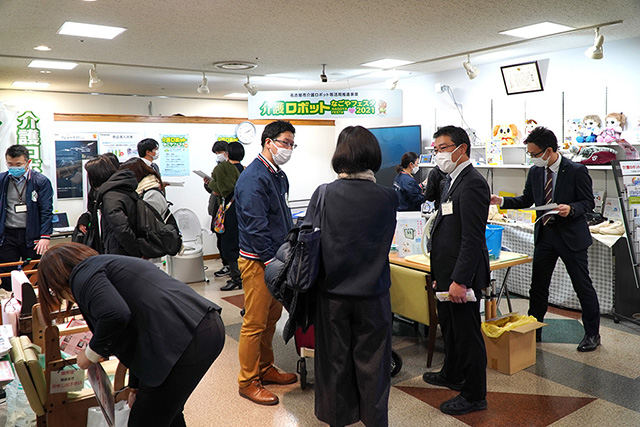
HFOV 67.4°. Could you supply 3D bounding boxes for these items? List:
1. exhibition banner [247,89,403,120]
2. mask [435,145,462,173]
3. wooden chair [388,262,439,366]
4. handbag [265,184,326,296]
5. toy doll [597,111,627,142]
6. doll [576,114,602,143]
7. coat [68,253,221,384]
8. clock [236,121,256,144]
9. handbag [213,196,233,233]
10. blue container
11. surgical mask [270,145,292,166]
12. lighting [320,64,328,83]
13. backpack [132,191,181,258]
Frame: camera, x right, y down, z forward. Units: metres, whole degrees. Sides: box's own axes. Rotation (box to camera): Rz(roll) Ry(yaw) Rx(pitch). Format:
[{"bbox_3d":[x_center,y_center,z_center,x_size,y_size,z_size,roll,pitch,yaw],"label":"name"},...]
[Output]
[{"bbox_3d":[0.080,-1.494,6.600,2.110,0.385,0.020,0,7,2],"label":"exhibition banner"},{"bbox_3d":[0.709,-0.304,2.700,0.120,0.155,0.140,-4,7,-28],"label":"mask"},{"bbox_3d":[0.790,0.630,3.620,0.560,0.760,0.540,-4,6,-37],"label":"wooden chair"},{"bbox_3d":[-0.102,0.141,2.500,0.170,0.520,0.300,-3,6,-32],"label":"handbag"},{"bbox_3d":[2.890,-0.848,4.760,0.230,0.300,0.240,-4,6,-39],"label":"toy doll"},{"bbox_3d":[2.768,-0.873,4.932,0.210,0.280,0.185,-7,9,-37],"label":"doll"},{"bbox_3d":[-0.708,0.414,1.970,0.550,0.390,0.430,33,3,-2],"label":"coat"},{"bbox_3d":[-1.147,-1.263,7.514,0.340,0.340,0.050,-7,9,-37],"label":"clock"},{"bbox_3d":[-1.047,0.016,5.180,0.220,0.370,0.140,3,6,30],"label":"handbag"},{"bbox_3d":[1.292,0.222,3.680,0.260,0.250,0.260,0,5,0],"label":"blue container"},{"bbox_3d":[-0.239,-0.357,2.980,0.110,0.130,0.150,3,6,35],"label":"surgical mask"},{"bbox_3d":[0.055,-1.699,5.834,0.085,0.210,0.110,1,7,18],"label":"lighting"},{"bbox_3d":[-1.194,0.111,3.550,0.320,0.440,0.220,2,7,21],"label":"backpack"}]

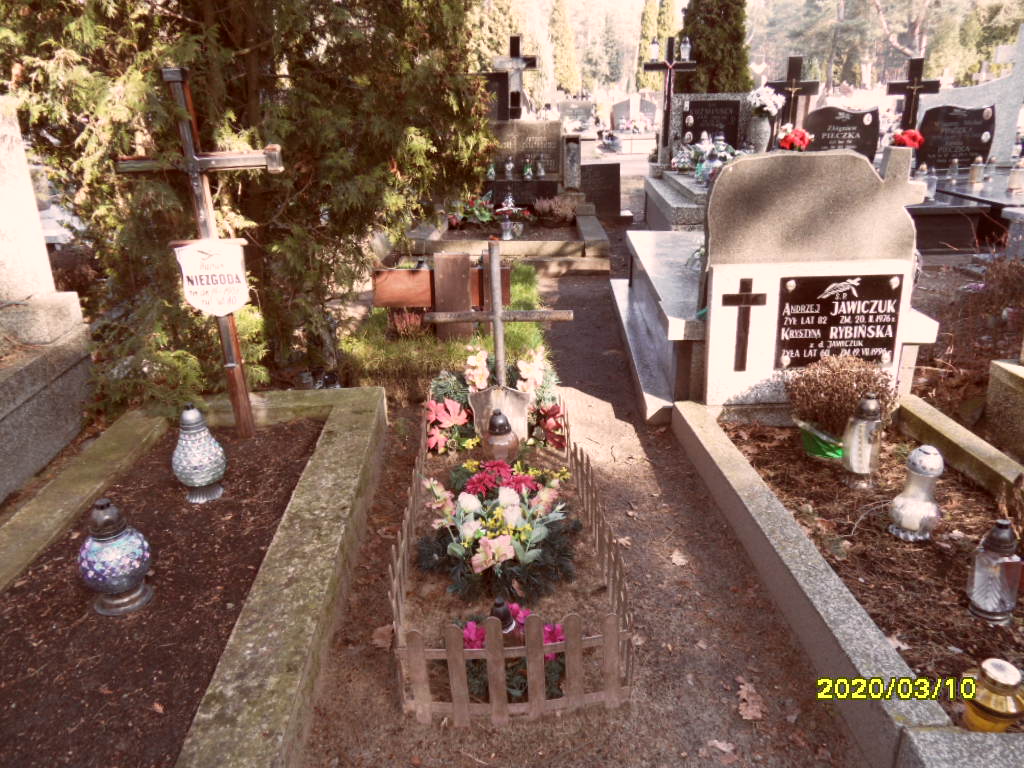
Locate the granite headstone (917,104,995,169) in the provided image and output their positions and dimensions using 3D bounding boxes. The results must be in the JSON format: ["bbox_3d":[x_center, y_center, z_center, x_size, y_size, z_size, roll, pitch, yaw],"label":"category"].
[{"bbox_3d":[4.792,-2.666,7.680,0.750,0.650,0.100,-1,23,3],"label":"granite headstone"}]

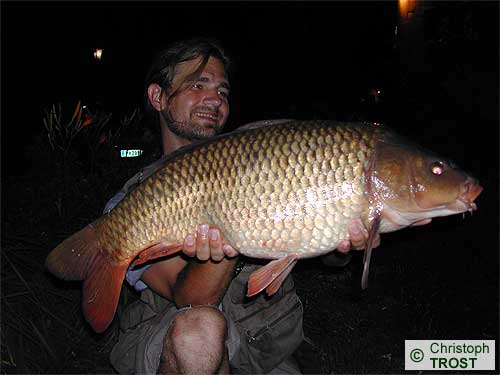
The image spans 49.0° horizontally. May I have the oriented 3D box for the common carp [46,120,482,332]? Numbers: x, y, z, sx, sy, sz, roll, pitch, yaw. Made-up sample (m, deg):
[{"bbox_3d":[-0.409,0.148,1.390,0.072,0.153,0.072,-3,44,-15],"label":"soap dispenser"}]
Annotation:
[{"bbox_3d":[0.004,0.048,0.950,0.775,0.310,0.170,-10,0,8],"label":"common carp"}]

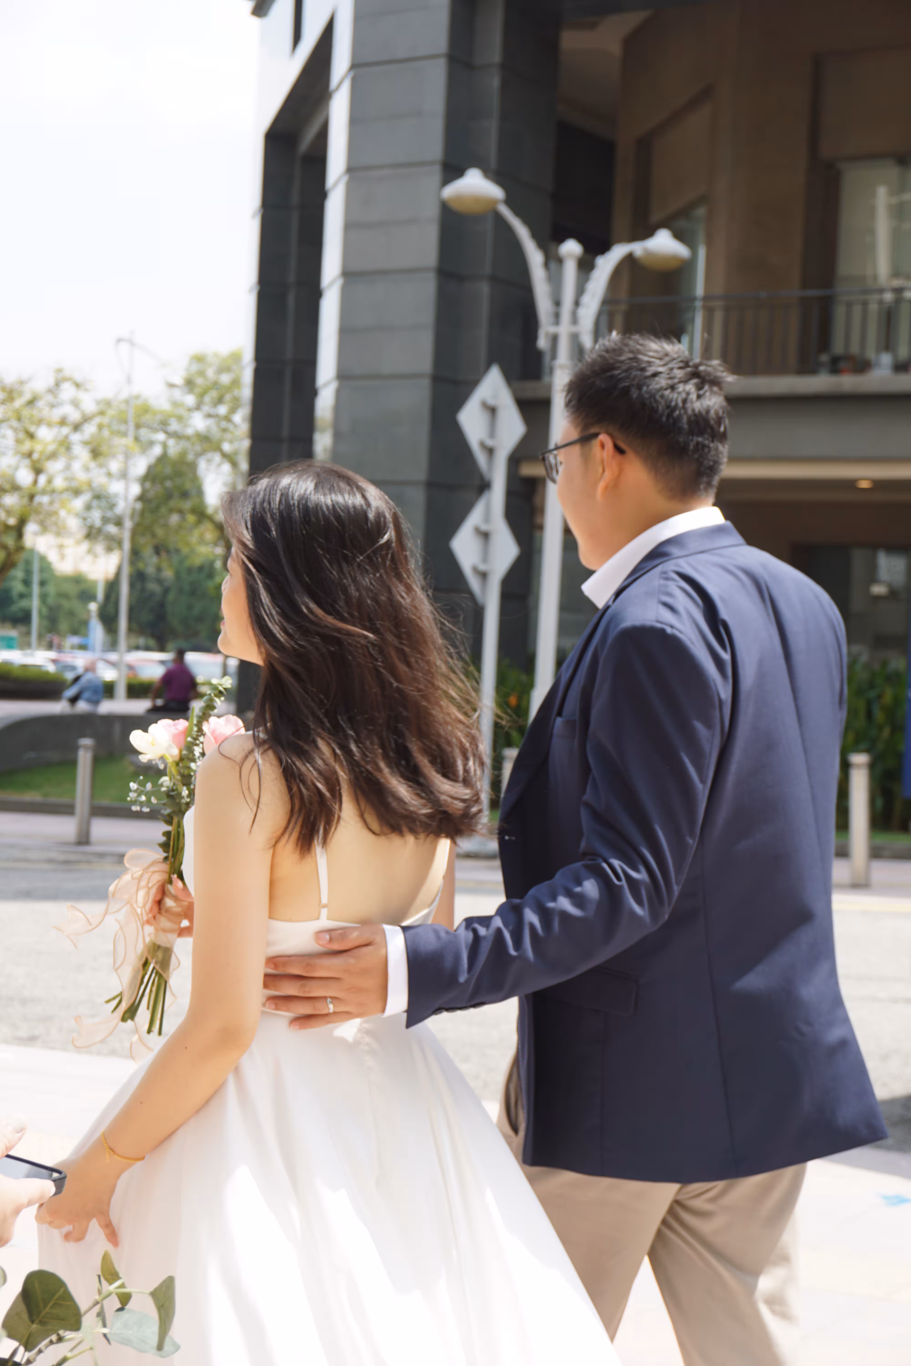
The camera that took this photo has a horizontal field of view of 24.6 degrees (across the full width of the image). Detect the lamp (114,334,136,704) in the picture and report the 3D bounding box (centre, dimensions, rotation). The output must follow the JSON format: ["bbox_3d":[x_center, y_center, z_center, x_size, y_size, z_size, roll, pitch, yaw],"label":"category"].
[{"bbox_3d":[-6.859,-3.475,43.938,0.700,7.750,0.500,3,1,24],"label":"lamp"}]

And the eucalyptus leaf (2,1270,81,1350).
[{"bbox_3d":[-0.328,0.496,1.650,0.060,0.065,0.018,20,9,-5],"label":"eucalyptus leaf"}]

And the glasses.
[{"bbox_3d":[0.188,-0.238,2.170,0.140,0.045,0.142,2,-9,-40],"label":"glasses"}]

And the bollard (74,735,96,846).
[{"bbox_3d":[-2.947,0.866,16.600,0.135,0.850,0.135,3,1,0],"label":"bollard"}]

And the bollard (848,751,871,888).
[{"bbox_3d":[2.553,0.867,13.200,0.135,0.850,0.135,1,1,0],"label":"bollard"}]

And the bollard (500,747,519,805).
[{"bbox_3d":[0.385,0.892,14.600,0.135,0.850,0.135,2,1,0],"label":"bollard"}]

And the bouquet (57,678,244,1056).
[{"bbox_3d":[-0.342,0.202,2.330,0.200,0.430,0.200,9,-2,-6],"label":"bouquet"}]

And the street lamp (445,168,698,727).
[{"bbox_3d":[0.754,-1.276,16.459,0.500,5.100,2.900,4,1,40],"label":"street lamp"}]

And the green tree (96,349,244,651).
[{"bbox_3d":[-8.227,-4.943,64.915,6.000,10.600,6.000,3,1,0],"label":"green tree"}]

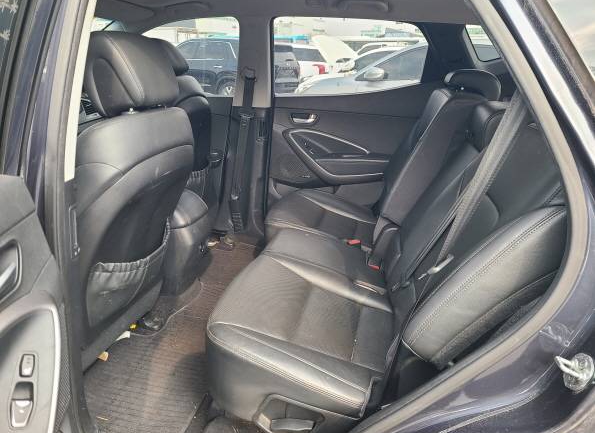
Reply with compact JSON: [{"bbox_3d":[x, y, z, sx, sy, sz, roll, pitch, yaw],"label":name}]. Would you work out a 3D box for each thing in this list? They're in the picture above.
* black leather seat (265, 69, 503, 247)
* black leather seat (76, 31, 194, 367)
[{"bbox_3d":[0.368,-0.196,2.126,0.920,0.960,0.510,5,21,14],"label":"black leather seat"},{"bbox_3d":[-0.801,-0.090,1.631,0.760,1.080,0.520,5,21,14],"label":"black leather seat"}]

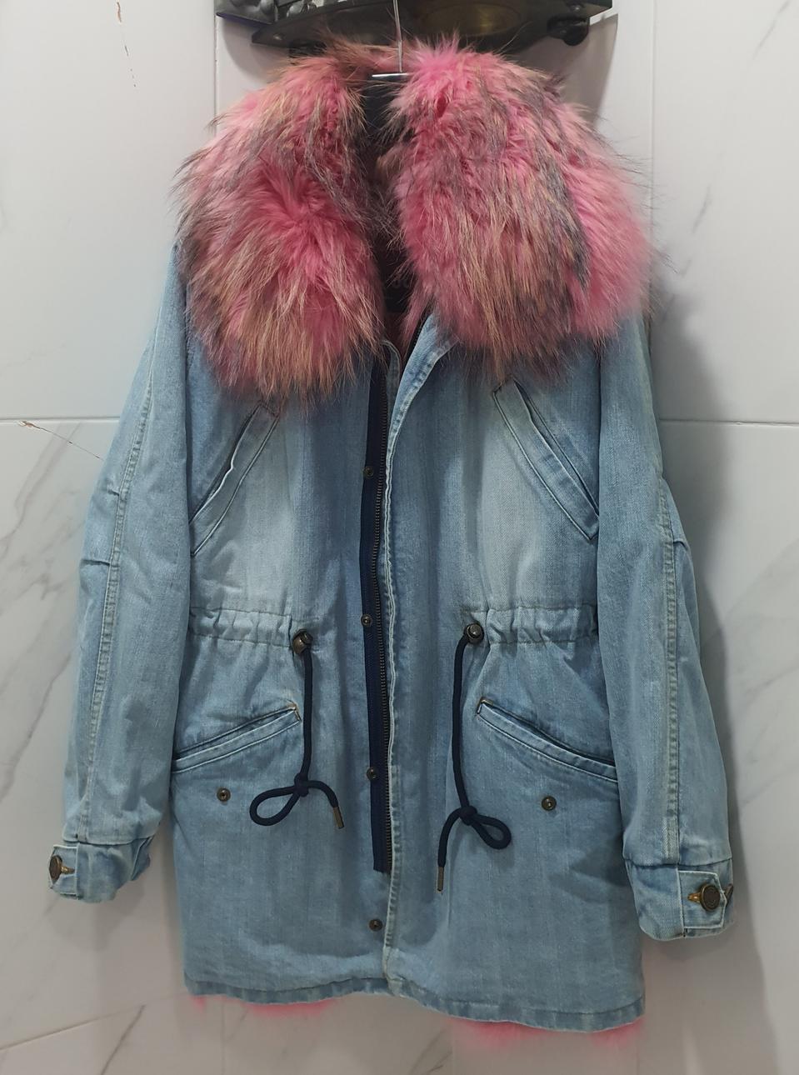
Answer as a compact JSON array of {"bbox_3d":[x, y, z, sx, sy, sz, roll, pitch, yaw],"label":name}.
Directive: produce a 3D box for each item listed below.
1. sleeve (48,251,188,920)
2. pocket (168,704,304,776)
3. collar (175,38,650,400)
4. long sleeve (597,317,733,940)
[{"bbox_3d":[-0.257,0.030,0.750,0.125,0.620,0.120,5,3,0],"label":"sleeve"},{"bbox_3d":[-0.144,0.178,0.710,0.118,0.063,0.025,1,3,8],"label":"pocket"},{"bbox_3d":[0.012,-0.291,0.735,0.430,0.325,0.180,0,3,0],"label":"collar"},{"bbox_3d":[0.247,0.077,0.750,0.125,0.610,0.120,-5,3,0],"label":"long sleeve"}]

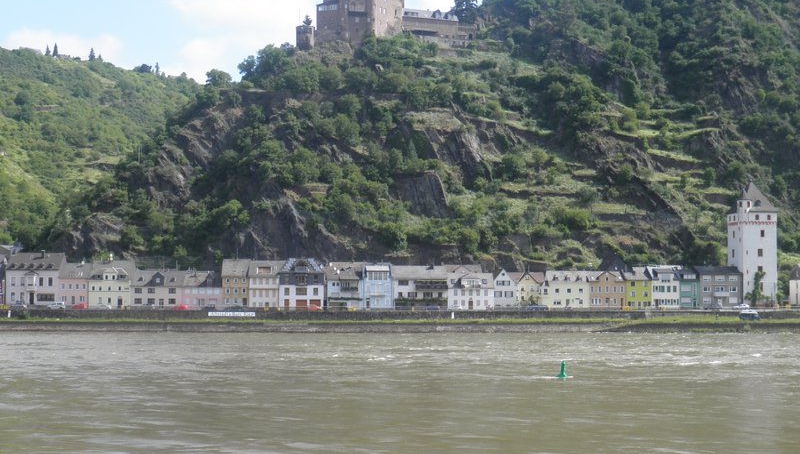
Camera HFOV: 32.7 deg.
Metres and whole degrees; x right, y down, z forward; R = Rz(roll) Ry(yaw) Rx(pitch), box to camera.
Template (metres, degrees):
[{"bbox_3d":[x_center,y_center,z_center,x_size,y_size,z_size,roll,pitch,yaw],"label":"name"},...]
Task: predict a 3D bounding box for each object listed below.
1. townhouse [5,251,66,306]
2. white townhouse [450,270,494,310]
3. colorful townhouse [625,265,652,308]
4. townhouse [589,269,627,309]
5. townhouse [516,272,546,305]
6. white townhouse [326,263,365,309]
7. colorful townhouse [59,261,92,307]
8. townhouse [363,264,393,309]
[{"bbox_3d":[-92.162,13.657,348.298,14.112,13.784,11.000,0,-3,0],"label":"townhouse"},{"bbox_3d":[17.953,16.296,347.642,11.850,9.643,10.000,0,-3,0],"label":"white townhouse"},{"bbox_3d":[60.360,15.770,349.680,6.330,10.760,10.000,0,-3,0],"label":"colorful townhouse"},{"bbox_3d":[52.510,16.240,349.650,9.060,9.660,10.000,0,-3,0],"label":"townhouse"},{"bbox_3d":[33.150,16.120,351.660,6.360,9.530,10.000,0,-3,0],"label":"townhouse"},{"bbox_3d":[-13.930,15.160,349.720,8.930,12.120,10.000,0,-3,0],"label":"white townhouse"},{"bbox_3d":[-82.340,15.000,349.730,7.490,11.540,10.000,0,-3,0],"label":"colorful townhouse"},{"bbox_3d":[-5.461,15.200,347.707,7.707,11.787,10.000,0,-3,0],"label":"townhouse"}]

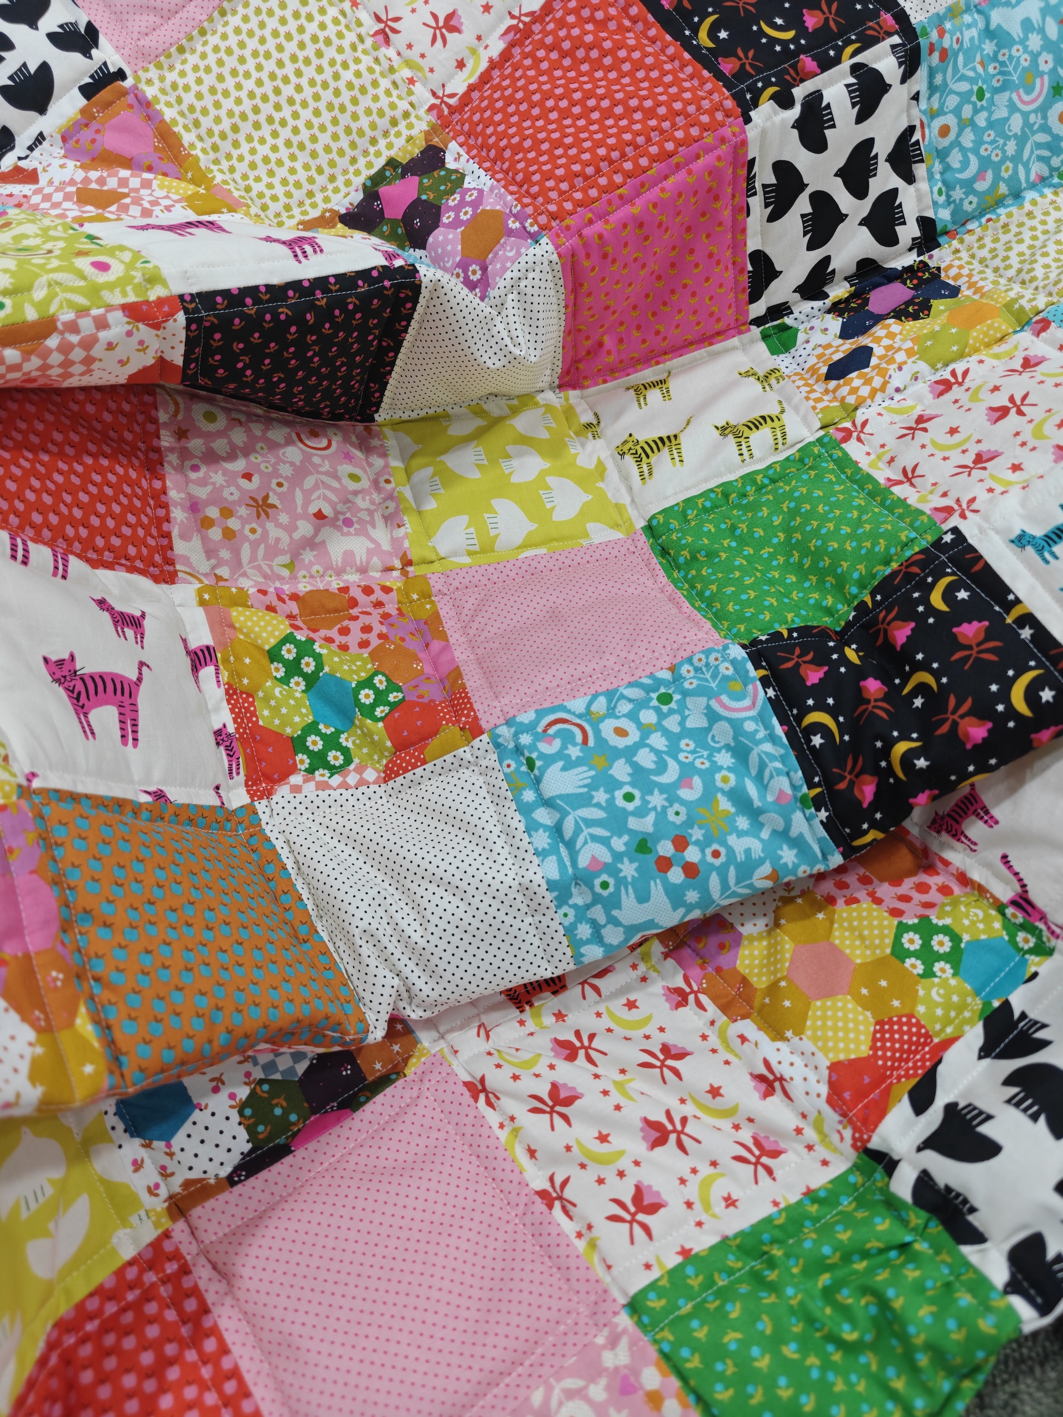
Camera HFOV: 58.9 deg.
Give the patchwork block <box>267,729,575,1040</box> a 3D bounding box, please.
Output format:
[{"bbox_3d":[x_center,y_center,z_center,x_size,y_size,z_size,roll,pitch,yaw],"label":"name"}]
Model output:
[{"bbox_3d":[-0.055,0.084,0.463,0.130,0.045,0.130,-25,68,-1],"label":"patchwork block"}]

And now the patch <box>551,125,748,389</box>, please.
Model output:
[{"bbox_3d":[0.075,-0.265,0.583,0.132,0.130,0.030,-22,51,-5],"label":"patch"}]

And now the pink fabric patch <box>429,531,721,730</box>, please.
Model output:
[{"bbox_3d":[0.021,-0.052,0.515,0.132,0.027,0.130,-18,44,-8],"label":"pink fabric patch"}]

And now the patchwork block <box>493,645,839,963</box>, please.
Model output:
[{"bbox_3d":[0.059,0.040,0.447,0.132,0.035,0.132,-19,56,-2],"label":"patchwork block"}]

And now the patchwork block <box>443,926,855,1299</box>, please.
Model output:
[{"bbox_3d":[0.047,0.170,0.413,0.130,0.028,0.130,-25,51,-29],"label":"patchwork block"}]

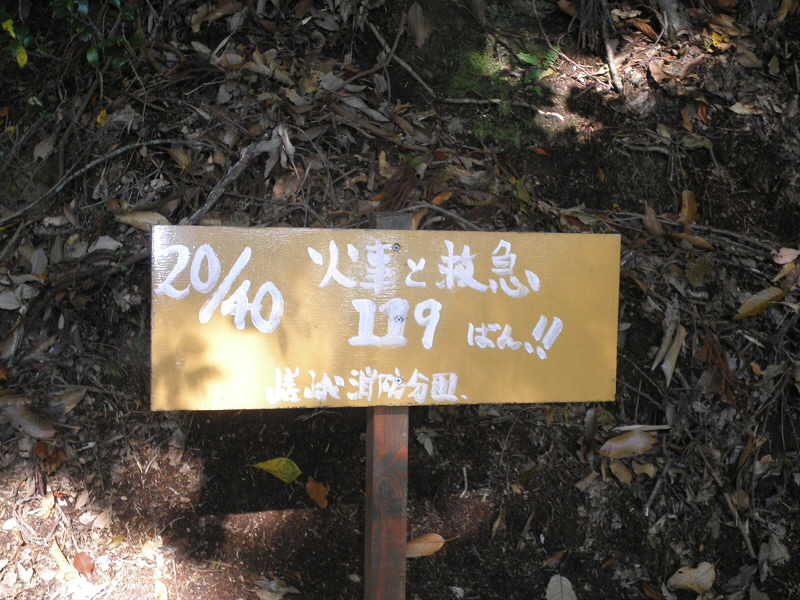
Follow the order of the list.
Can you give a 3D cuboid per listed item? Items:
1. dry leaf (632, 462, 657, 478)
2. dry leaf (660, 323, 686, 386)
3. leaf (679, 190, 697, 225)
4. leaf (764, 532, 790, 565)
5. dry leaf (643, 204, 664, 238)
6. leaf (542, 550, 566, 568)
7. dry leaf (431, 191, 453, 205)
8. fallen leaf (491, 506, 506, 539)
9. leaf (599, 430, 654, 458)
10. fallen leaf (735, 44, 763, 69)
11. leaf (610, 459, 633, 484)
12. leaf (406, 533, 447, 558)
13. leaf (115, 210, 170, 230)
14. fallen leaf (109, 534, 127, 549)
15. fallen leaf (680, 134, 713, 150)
[{"bbox_3d":[0.350,0.242,1.489,0.036,0.009,0.021,24,57,17],"label":"dry leaf"},{"bbox_3d":[0.453,0.088,1.703,0.019,0.124,0.018,21,-31,5],"label":"dry leaf"},{"bbox_3d":[0.518,-0.170,1.868,0.028,0.077,0.018,11,-32,-2],"label":"leaf"},{"bbox_3d":[0.519,0.339,1.425,0.036,0.046,0.018,-7,-27,-4],"label":"leaf"},{"bbox_3d":[0.452,-0.146,1.844,0.027,0.075,0.018,-11,-28,-15],"label":"dry leaf"},{"bbox_3d":[0.212,0.353,1.422,0.040,0.012,0.010,-31,-23,-15],"label":"leaf"},{"bbox_3d":[0.076,-0.183,1.843,0.048,0.008,0.019,-31,59,-21],"label":"dry leaf"},{"bbox_3d":[0.135,0.307,1.435,0.012,0.051,0.010,15,-35,11],"label":"fallen leaf"},{"bbox_3d":[0.355,0.221,1.609,0.104,0.038,0.018,-13,-28,-16],"label":"leaf"},{"bbox_3d":[0.612,-0.432,1.820,0.033,0.061,0.014,-38,-21,-17],"label":"fallen leaf"},{"bbox_3d":[0.316,0.247,1.484,0.019,0.008,0.044,-24,57,-17],"label":"leaf"},{"bbox_3d":[0.028,0.353,1.482,0.086,0.027,0.015,-11,-28,-15],"label":"leaf"},{"bbox_3d":[-0.413,-0.130,1.664,0.094,0.035,0.018,8,-27,4],"label":"leaf"},{"bbox_3d":[-0.385,0.329,1.417,0.029,0.007,0.011,-33,60,-22],"label":"fallen leaf"},{"bbox_3d":[0.497,-0.264,1.735,0.051,0.027,0.014,6,-27,3],"label":"fallen leaf"}]

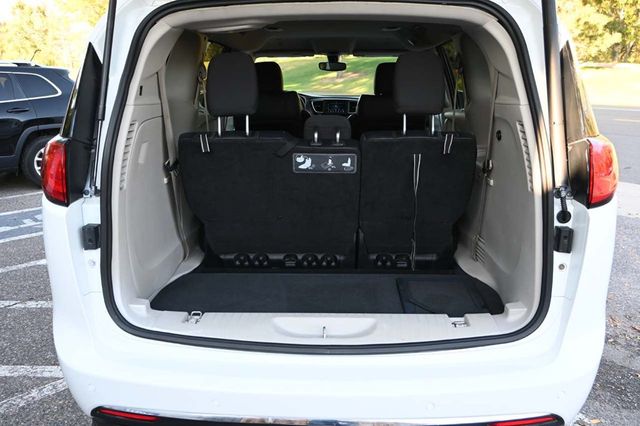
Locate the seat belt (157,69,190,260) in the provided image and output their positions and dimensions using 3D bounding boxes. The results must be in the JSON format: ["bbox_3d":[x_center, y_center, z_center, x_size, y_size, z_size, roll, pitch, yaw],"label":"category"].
[{"bbox_3d":[-0.579,-0.179,2.179,0.090,0.790,0.120,0,14,1],"label":"seat belt"}]

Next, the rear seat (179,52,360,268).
[{"bbox_3d":[-0.196,-0.224,2.580,0.735,1.040,0.740,0,14,1],"label":"rear seat"}]

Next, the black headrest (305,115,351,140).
[{"bbox_3d":[0.032,-0.363,2.255,0.195,0.120,0.110,0,14,1],"label":"black headrest"}]

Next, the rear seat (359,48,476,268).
[{"bbox_3d":[0.408,-0.220,2.565,0.467,1.040,0.740,0,14,1],"label":"rear seat"}]

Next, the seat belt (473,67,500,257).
[{"bbox_3d":[0.651,-0.171,2.148,0.080,0.790,0.120,0,14,1],"label":"seat belt"}]

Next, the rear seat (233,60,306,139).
[{"bbox_3d":[-0.363,-0.595,4.277,0.520,1.160,0.800,0,14,1],"label":"rear seat"}]

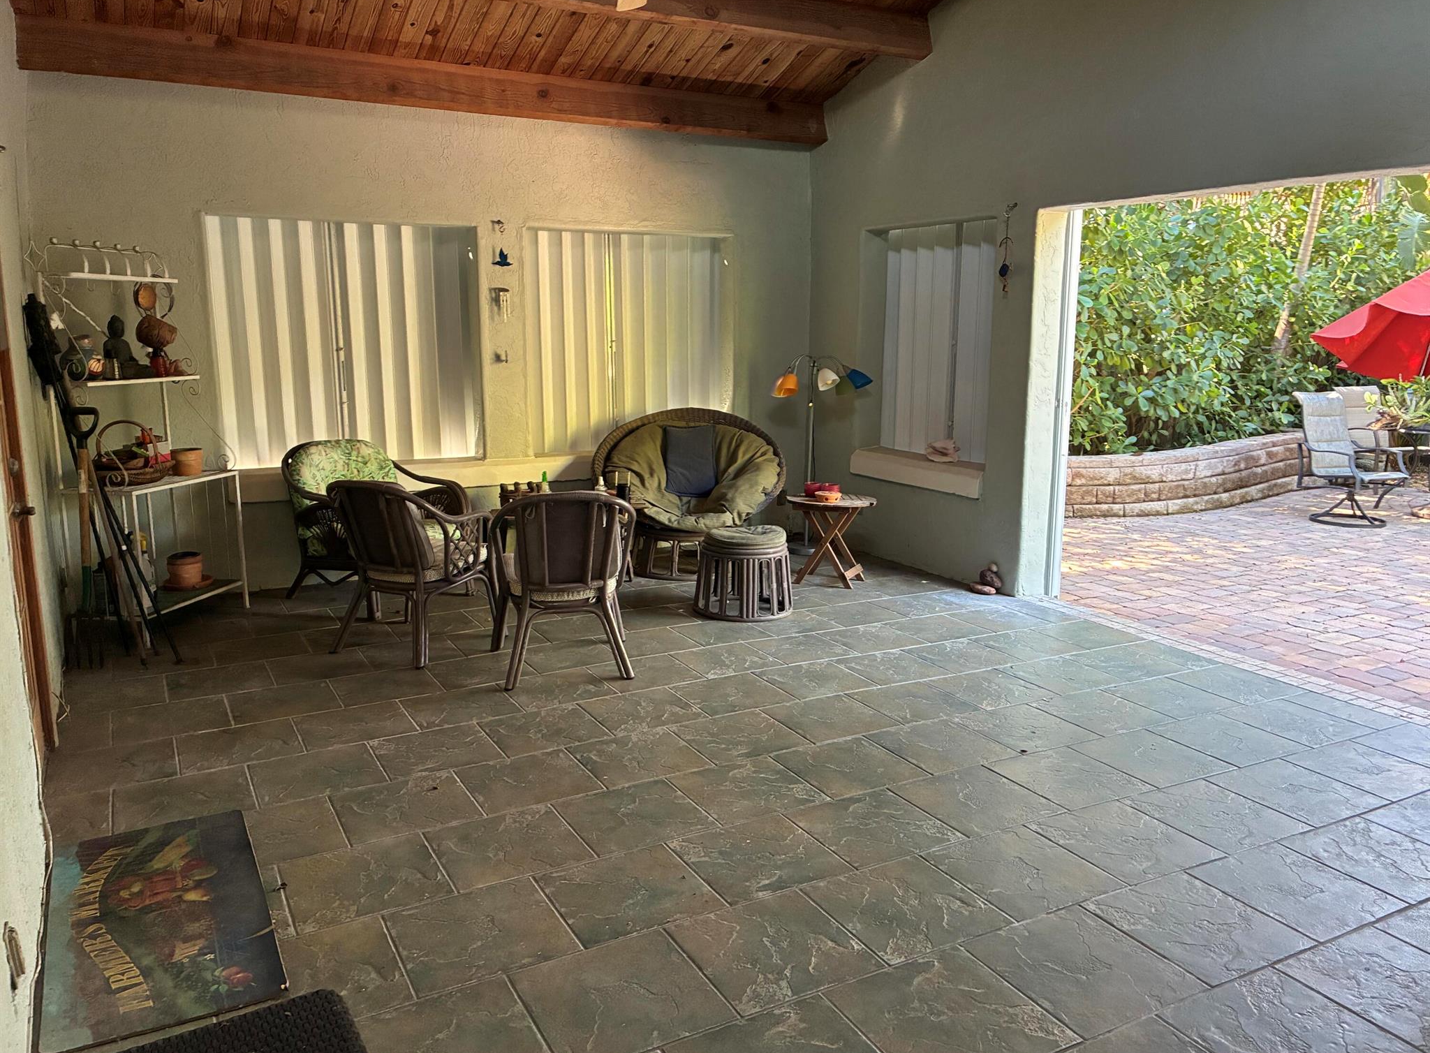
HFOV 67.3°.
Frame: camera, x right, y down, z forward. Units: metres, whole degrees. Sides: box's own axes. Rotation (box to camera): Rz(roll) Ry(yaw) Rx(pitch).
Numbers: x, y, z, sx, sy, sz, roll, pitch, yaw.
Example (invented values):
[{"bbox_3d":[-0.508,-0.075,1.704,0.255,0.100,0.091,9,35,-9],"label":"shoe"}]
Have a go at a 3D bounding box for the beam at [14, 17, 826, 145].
[{"bbox_3d":[-1.305,-2.499,6.168,4.570,0.240,0.170,-6,12,-28],"label":"beam"}]

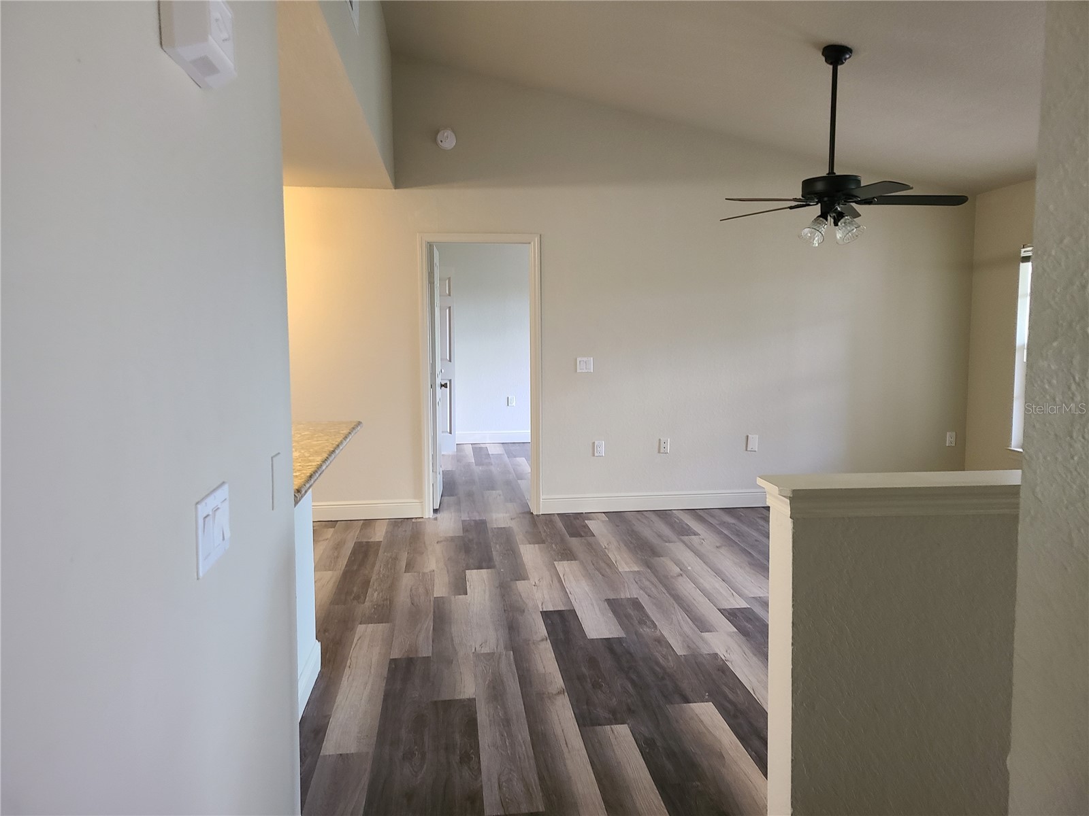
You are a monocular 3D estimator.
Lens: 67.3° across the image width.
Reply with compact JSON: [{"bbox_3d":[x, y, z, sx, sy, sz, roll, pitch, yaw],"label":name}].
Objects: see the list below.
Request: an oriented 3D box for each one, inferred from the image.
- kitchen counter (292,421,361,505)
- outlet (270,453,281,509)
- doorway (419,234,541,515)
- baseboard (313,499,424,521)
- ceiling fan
[{"bbox_3d":[-0.929,0.156,2.755,0.450,0.045,1.620,-1,5,-7],"label":"kitchen counter"},{"bbox_3d":[-0.578,0.159,1.778,0.009,0.115,0.074,-1,5,-7],"label":"outlet"},{"bbox_3d":[-0.479,-0.237,6.205,0.901,2.119,0.140,-1,5,-7],"label":"doorway"},{"bbox_3d":[-1.367,0.769,6.137,0.920,0.136,0.018,-1,5,-7],"label":"baseboard"},{"bbox_3d":[1.502,-1.356,4.220,1.280,1.010,1.280,-1,5,-7],"label":"ceiling fan"}]

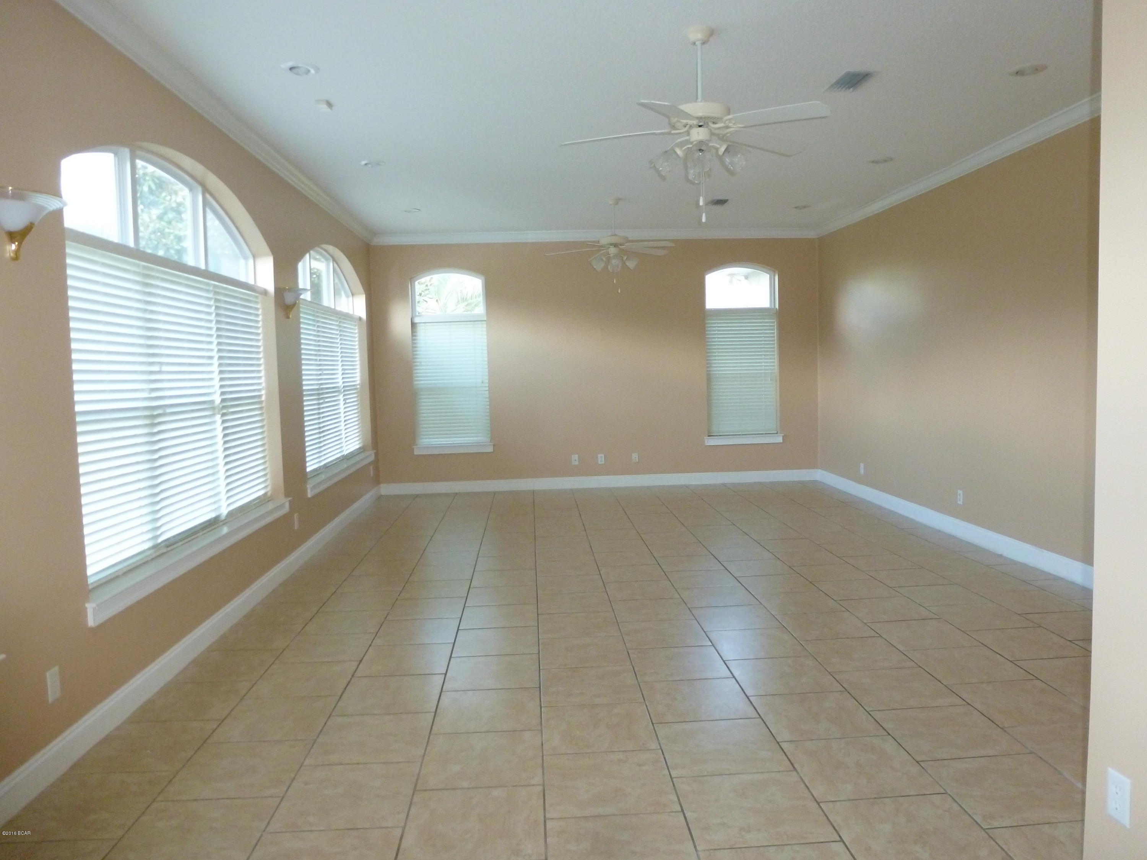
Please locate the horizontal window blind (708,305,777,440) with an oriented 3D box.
[{"bbox_3d":[2.054,-0.697,9.662,0.864,1.530,0.060,-2,5,-3],"label":"horizontal window blind"}]

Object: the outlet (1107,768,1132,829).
[{"bbox_3d":[1.413,0.956,2.061,0.008,0.120,0.079,-2,5,-3],"label":"outlet"}]

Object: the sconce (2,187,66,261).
[{"bbox_3d":[-1.905,-0.714,2.819,0.175,0.233,0.344,-2,5,-3],"label":"sconce"}]

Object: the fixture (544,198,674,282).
[{"bbox_3d":[0.405,-1.849,7.670,1.300,0.728,1.300,-2,5,-3],"label":"fixture"}]

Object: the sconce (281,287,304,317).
[{"bbox_3d":[-2.081,-0.965,6.021,0.175,0.233,0.344,-2,5,-3],"label":"sconce"}]

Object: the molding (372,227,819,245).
[{"bbox_3d":[0.277,-2.278,9.357,5.313,0.108,0.089,-2,5,-3],"label":"molding"}]

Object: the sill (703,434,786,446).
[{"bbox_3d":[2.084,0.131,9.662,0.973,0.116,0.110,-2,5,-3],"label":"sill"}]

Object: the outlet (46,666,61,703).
[{"bbox_3d":[-1.943,0.955,2.983,0.010,0.116,0.072,-2,5,-3],"label":"outlet"}]

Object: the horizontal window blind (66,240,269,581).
[{"bbox_3d":[-2.153,-0.155,4.490,0.054,1.445,2.517,-2,5,-3],"label":"horizontal window blind"}]

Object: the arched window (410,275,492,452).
[{"bbox_3d":[-1.450,-0.830,9.449,0.891,2.123,0.120,-2,5,-3],"label":"arched window"}]

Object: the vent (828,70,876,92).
[{"bbox_3d":[1.580,-1.980,4.540,0.180,0.020,0.340,-2,5,-3],"label":"vent"}]

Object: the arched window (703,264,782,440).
[{"bbox_3d":[2.045,-0.922,9.635,0.971,2.189,0.125,-2,5,-3],"label":"arched window"}]

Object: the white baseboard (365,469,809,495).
[{"bbox_3d":[0.344,0.633,9.610,5.287,0.137,0.020,-2,5,-3],"label":"white baseboard"}]

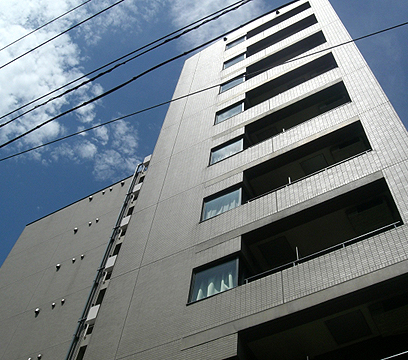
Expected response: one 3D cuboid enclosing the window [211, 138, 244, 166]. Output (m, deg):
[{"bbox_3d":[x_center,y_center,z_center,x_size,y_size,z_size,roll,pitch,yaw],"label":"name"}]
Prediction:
[{"bbox_3d":[0.700,-0.821,15.399,1.066,0.960,0.100,-24,-65,18],"label":"window"}]

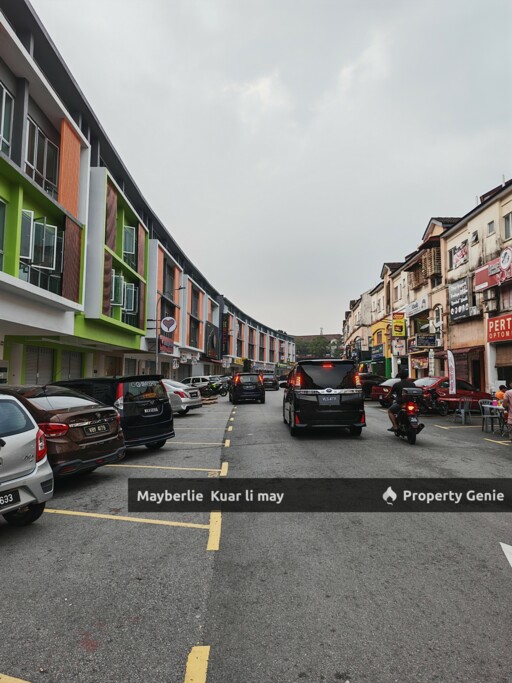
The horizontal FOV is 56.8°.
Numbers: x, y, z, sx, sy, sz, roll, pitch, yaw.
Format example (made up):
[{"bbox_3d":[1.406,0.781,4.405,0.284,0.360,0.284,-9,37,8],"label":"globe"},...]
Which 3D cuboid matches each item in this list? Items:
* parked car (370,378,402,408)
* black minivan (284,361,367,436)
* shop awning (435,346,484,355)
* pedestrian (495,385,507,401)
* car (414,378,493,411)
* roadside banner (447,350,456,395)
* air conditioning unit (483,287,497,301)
[{"bbox_3d":[8.300,2.773,25.000,4.350,1.480,1.720,2,-5,-20],"label":"parked car"},{"bbox_3d":[1.760,1.587,13.850,1.840,1.890,4.900,0,-5,0],"label":"black minivan"},{"bbox_3d":[10.500,0.495,24.600,0.850,0.380,4.500,1,-5,-6],"label":"shop awning"},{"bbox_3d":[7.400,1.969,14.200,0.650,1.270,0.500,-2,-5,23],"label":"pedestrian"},{"bbox_3d":[8.030,2.246,19.400,4.400,1.480,1.730,2,-5,-25],"label":"car"},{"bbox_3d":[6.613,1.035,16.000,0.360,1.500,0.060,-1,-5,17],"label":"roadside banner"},{"bbox_3d":[10.500,-2.135,21.300,0.300,0.570,0.770,1,-5,-6],"label":"air conditioning unit"}]

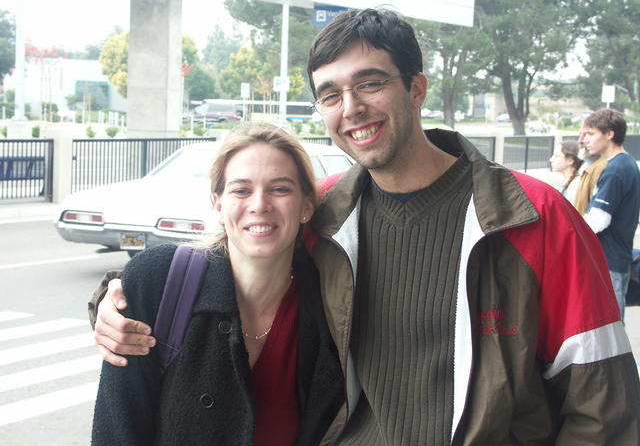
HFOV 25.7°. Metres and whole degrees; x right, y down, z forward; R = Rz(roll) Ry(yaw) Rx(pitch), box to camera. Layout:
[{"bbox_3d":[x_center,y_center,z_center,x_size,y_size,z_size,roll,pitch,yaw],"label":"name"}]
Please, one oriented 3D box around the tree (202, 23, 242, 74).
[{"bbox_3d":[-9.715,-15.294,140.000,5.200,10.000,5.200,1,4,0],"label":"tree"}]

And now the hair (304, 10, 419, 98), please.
[{"bbox_3d":[0.070,-0.254,2.130,0.175,0.165,0.205,-13,4,21],"label":"hair"}]

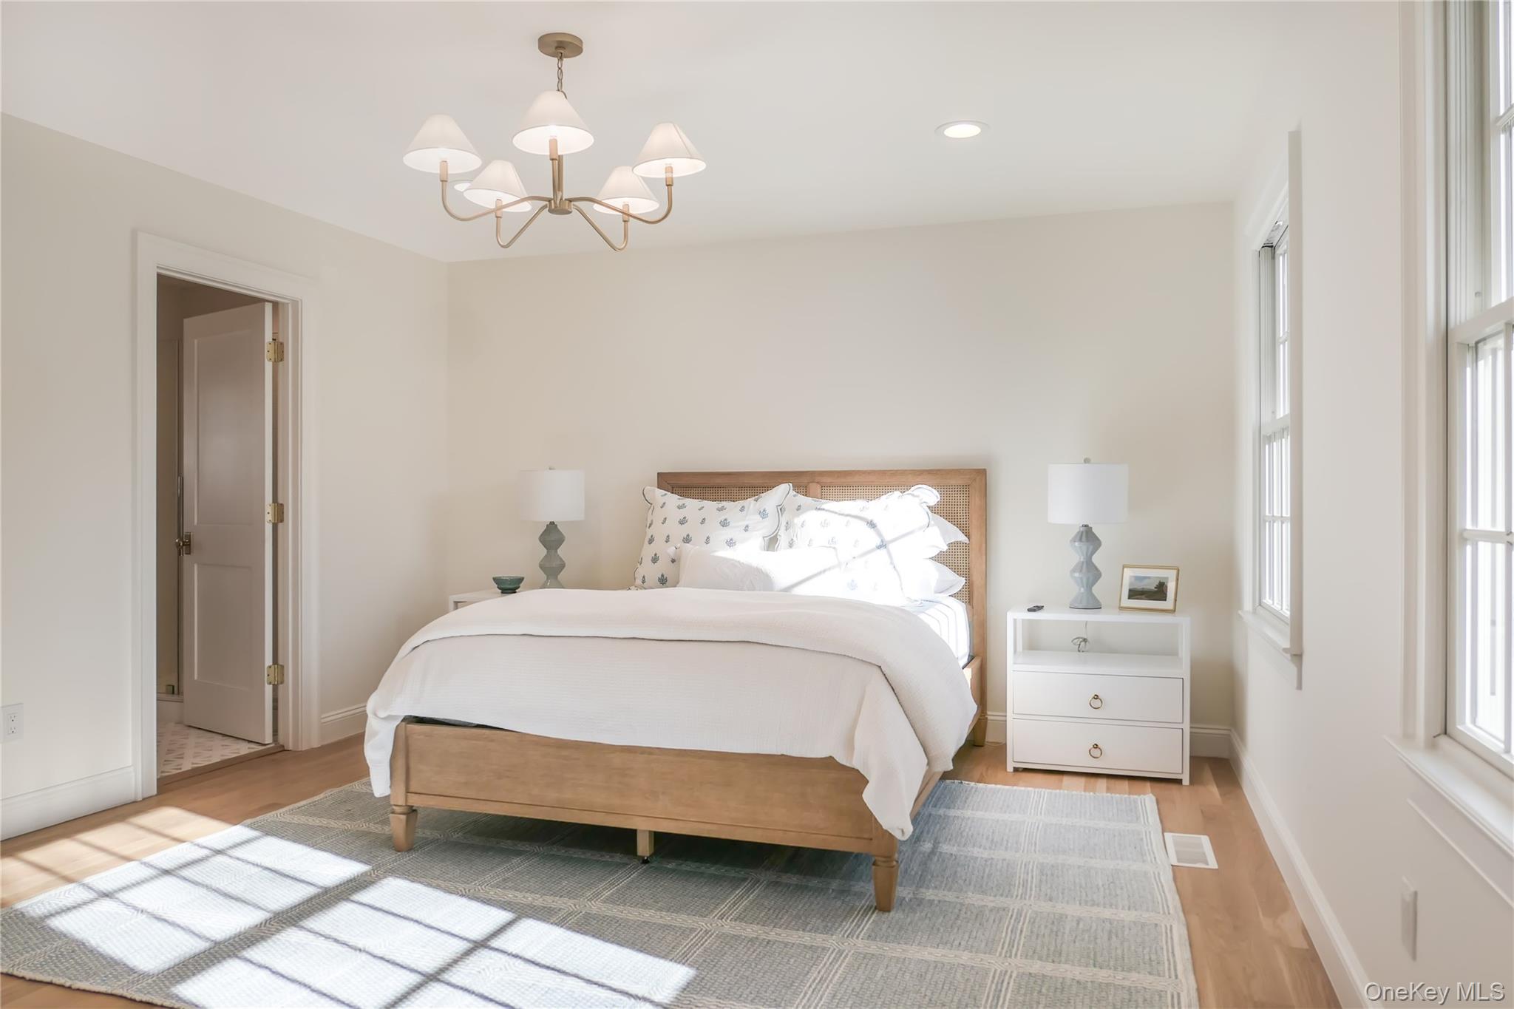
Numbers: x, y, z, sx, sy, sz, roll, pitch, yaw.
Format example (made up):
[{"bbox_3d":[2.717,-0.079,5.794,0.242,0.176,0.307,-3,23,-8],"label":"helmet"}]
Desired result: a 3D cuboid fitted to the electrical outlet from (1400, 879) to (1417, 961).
[{"bbox_3d":[1.175,0.749,1.820,0.010,0.120,0.075,0,0,19],"label":"electrical outlet"}]

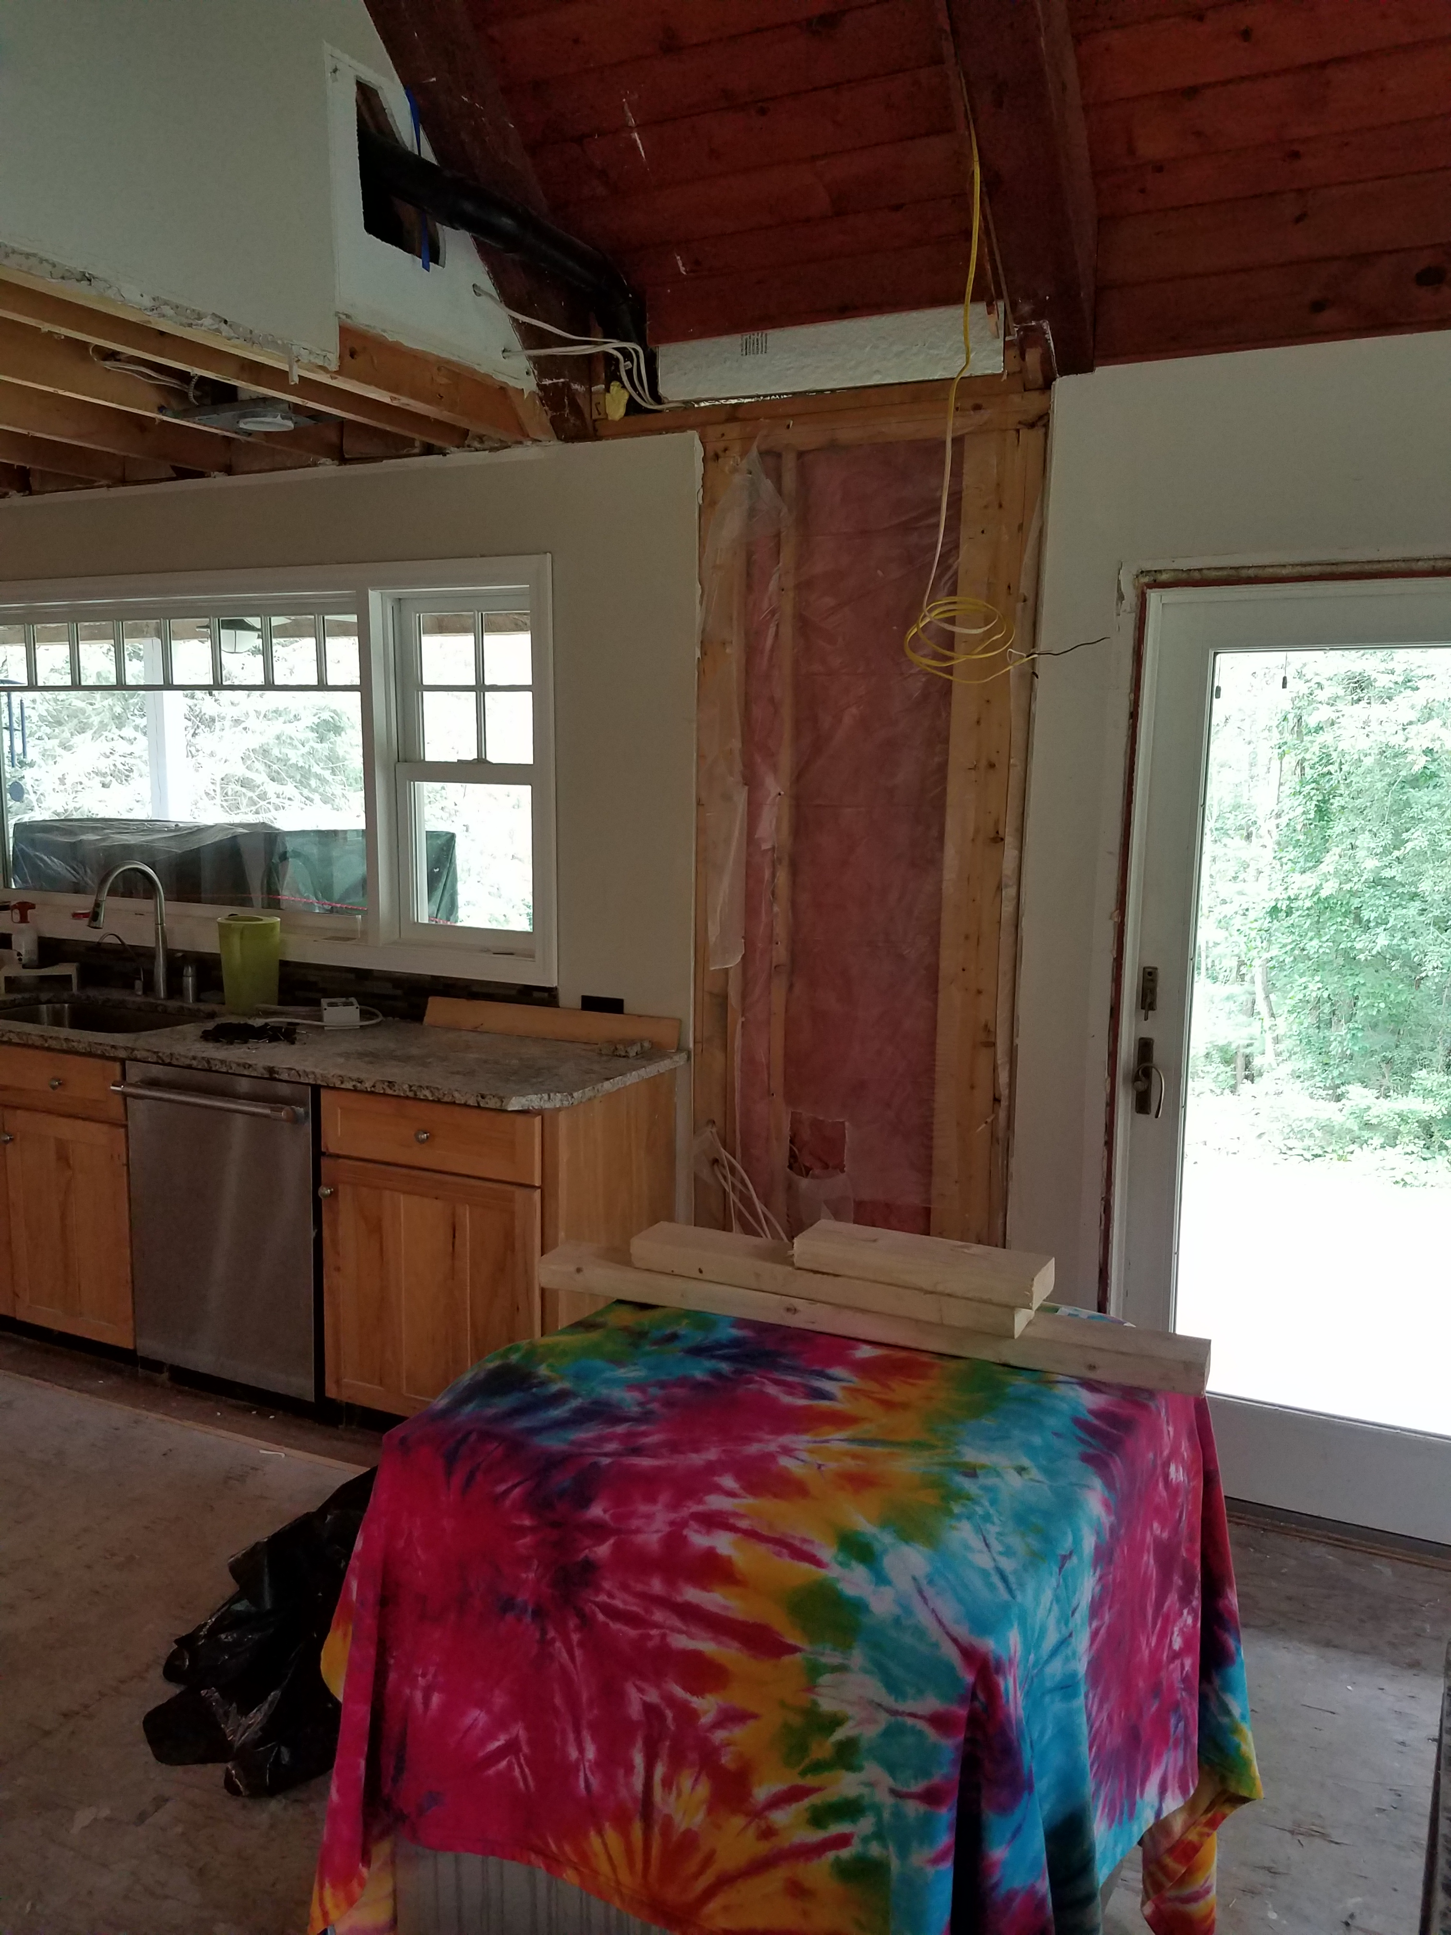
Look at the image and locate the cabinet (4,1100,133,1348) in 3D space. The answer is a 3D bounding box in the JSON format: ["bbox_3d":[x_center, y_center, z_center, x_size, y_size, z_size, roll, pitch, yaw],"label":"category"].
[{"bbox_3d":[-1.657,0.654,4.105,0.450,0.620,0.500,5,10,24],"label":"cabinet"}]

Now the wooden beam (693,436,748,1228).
[{"bbox_3d":[-0.002,-0.135,3.728,0.113,2.295,0.110,5,9,24],"label":"wooden beam"}]

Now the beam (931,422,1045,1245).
[{"bbox_3d":[0.617,-0.073,3.448,0.177,2.272,0.110,5,9,24],"label":"beam"}]

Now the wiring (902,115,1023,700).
[{"bbox_3d":[0.515,-1.147,3.033,0.265,1.112,0.220,5,9,24],"label":"wiring"}]

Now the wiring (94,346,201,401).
[{"bbox_3d":[-1.294,-1.328,3.255,0.090,0.075,0.330,5,10,24],"label":"wiring"}]

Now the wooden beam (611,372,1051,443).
[{"bbox_3d":[0.219,-1.298,3.476,1.118,0.127,0.110,5,9,24],"label":"wooden beam"}]

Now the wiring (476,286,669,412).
[{"bbox_3d":[-0.366,-1.480,3.488,0.280,0.210,0.420,5,9,24],"label":"wiring"}]

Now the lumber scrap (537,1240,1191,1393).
[{"bbox_3d":[0.172,0.463,1.949,0.910,0.038,0.089,4,10,21],"label":"lumber scrap"}]

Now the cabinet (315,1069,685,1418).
[{"bbox_3d":[-0.554,0.670,3.663,0.655,0.850,0.610,5,10,24],"label":"cabinet"}]

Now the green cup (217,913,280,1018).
[{"bbox_3d":[-1.371,-0.012,4.160,0.170,0.280,0.170,1,9,0],"label":"green cup"}]

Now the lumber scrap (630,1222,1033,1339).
[{"bbox_3d":[0.135,0.420,1.975,0.550,0.038,0.089,5,10,26],"label":"lumber scrap"}]

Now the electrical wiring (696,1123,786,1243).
[{"bbox_3d":[0.041,0.556,3.689,0.230,0.320,0.120,5,10,24],"label":"electrical wiring"}]

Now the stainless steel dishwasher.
[{"bbox_3d":[-1.176,0.632,3.928,0.597,0.835,0.610,5,9,24],"label":"stainless steel dishwasher"}]

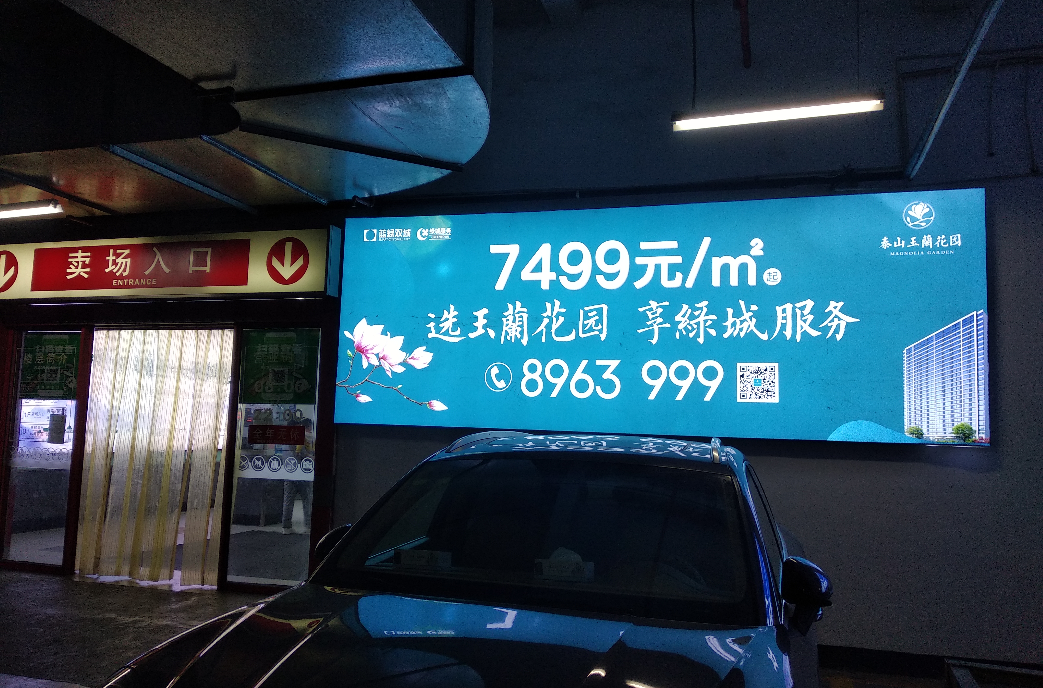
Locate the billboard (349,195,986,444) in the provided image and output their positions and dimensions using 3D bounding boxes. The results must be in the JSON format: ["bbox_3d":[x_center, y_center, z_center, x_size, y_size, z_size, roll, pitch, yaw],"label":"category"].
[{"bbox_3d":[0.824,-0.203,6.167,5.006,1.794,0.130,0,-6,17],"label":"billboard"}]

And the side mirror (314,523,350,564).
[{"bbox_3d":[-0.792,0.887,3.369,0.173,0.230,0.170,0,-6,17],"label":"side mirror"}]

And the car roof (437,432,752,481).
[{"bbox_3d":[0.487,0.593,4.350,1.435,0.175,1.720,0,-6,17],"label":"car roof"}]

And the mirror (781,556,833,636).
[{"bbox_3d":[1.021,0.899,2.813,0.173,0.255,0.170,0,-6,17],"label":"mirror"}]

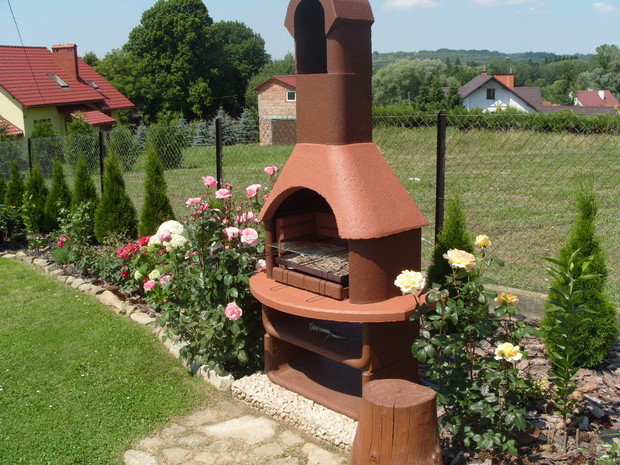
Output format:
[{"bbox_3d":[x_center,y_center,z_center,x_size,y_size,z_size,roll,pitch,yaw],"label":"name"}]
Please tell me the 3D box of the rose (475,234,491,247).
[{"bbox_3d":[0.770,0.037,2.800,0.071,0.050,0.071,0,9,0],"label":"rose"}]

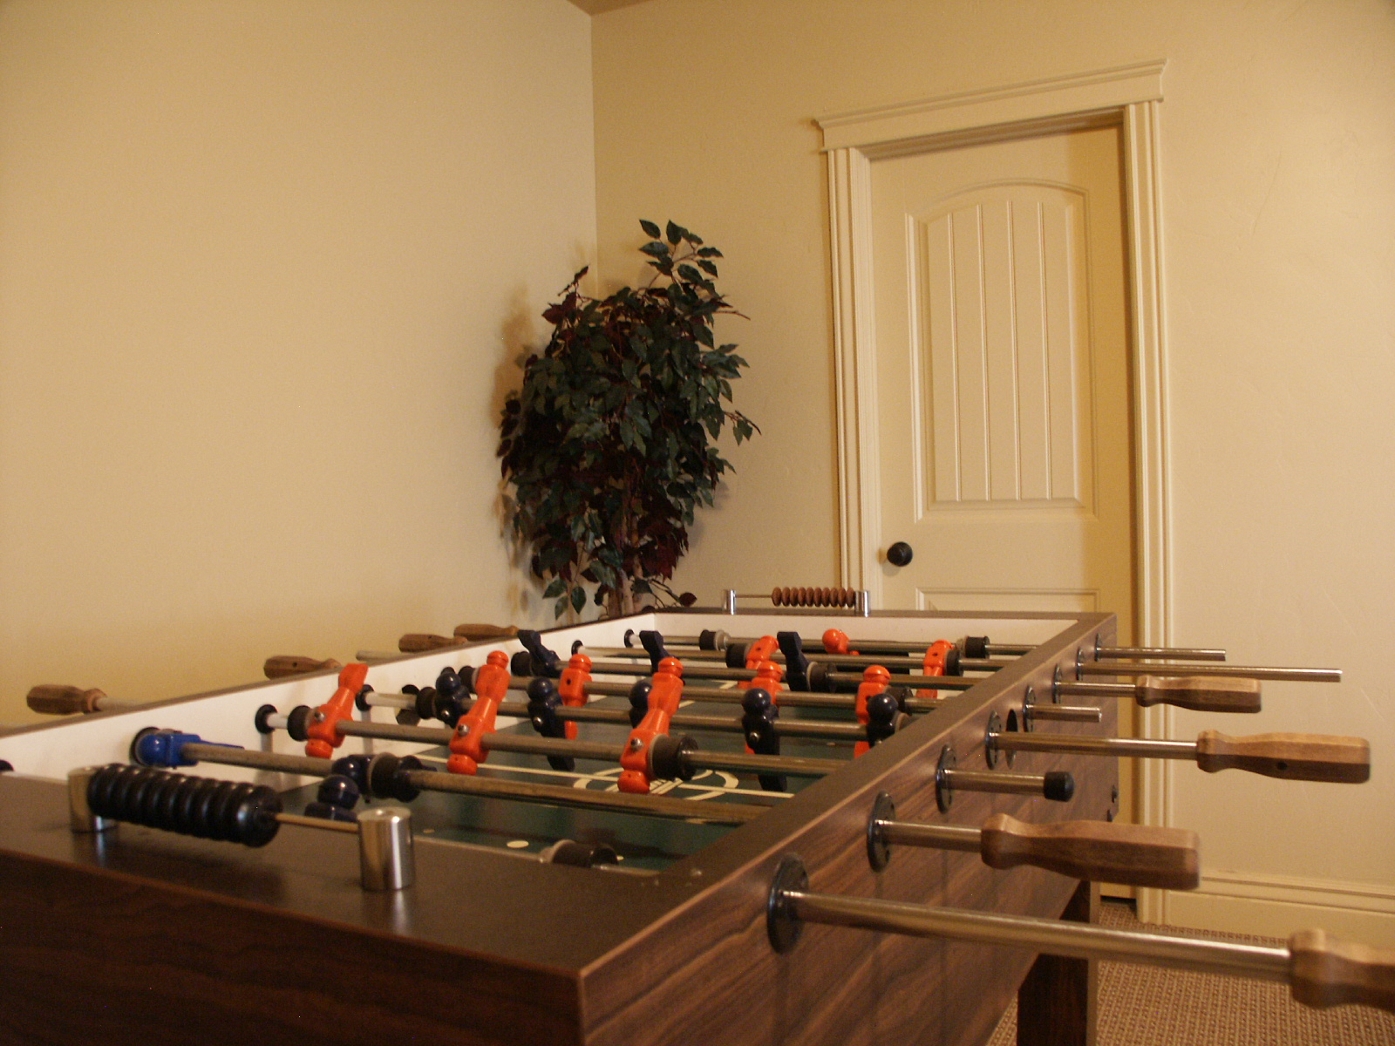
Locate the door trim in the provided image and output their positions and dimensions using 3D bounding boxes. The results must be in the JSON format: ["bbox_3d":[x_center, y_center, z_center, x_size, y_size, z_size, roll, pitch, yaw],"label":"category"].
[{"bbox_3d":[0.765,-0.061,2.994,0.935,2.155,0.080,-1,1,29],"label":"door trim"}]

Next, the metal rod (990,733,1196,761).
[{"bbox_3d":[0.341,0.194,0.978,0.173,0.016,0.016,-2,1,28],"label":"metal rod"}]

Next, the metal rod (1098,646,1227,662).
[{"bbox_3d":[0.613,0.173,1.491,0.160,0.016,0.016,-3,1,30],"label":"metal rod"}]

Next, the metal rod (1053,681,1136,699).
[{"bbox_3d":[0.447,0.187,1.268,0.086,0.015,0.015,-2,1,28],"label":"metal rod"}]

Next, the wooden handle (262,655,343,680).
[{"bbox_3d":[-0.575,0.213,1.635,0.128,0.036,0.036,-1,1,29],"label":"wooden handle"}]

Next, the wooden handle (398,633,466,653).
[{"bbox_3d":[-0.451,0.211,1.930,0.128,0.036,0.036,-2,1,28],"label":"wooden handle"}]

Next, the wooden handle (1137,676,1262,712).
[{"bbox_3d":[0.529,0.180,1.193,0.126,0.036,0.036,-3,0,30],"label":"wooden handle"}]

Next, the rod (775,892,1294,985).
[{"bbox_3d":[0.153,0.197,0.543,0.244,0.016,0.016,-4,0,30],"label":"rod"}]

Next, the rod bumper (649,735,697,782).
[{"bbox_3d":[-0.022,0.205,0.985,0.026,0.038,0.038,-2,1,29],"label":"rod bumper"}]

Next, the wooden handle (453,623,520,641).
[{"bbox_3d":[-0.380,0.198,2.041,0.129,0.036,0.036,-2,1,29],"label":"wooden handle"}]

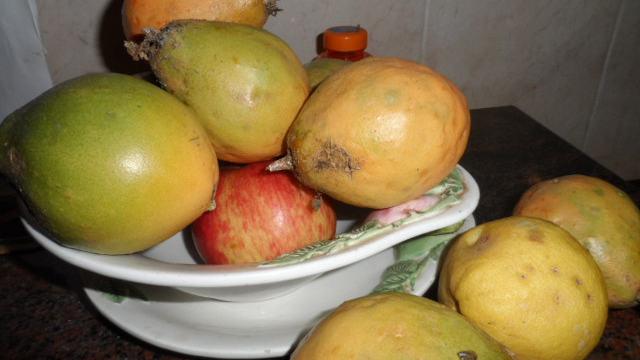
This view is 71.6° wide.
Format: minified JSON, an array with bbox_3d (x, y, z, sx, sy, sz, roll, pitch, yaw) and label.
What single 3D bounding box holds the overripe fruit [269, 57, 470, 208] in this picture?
[{"bbox_3d":[0.033,-0.028,0.264,0.121,0.084,0.084,-15,29,-9],"label":"overripe fruit"}]

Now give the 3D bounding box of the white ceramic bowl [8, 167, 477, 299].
[{"bbox_3d":[-0.041,0.009,0.306,0.280,0.063,0.263,-1,27,0],"label":"white ceramic bowl"}]

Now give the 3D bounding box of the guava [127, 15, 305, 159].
[{"bbox_3d":[-0.062,-0.055,0.274,0.121,0.075,0.075,34,35,7],"label":"guava"}]

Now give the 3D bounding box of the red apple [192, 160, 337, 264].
[{"bbox_3d":[-0.029,0.022,0.236,0.076,0.068,0.076,-1,27,0],"label":"red apple"}]

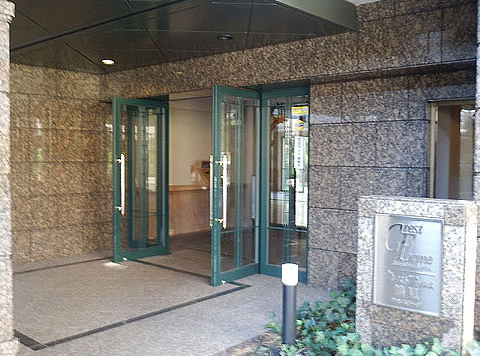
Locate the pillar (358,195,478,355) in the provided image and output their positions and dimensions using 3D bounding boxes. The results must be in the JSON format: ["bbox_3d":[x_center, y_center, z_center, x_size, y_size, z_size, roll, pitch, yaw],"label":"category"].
[{"bbox_3d":[1.405,0.730,4.132,0.853,1.101,0.275,2,3,41],"label":"pillar"}]

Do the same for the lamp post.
[{"bbox_3d":[0.383,0.966,3.971,0.123,0.636,0.123,0,2,0],"label":"lamp post"}]

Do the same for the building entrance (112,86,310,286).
[{"bbox_3d":[-0.612,0.042,6.555,3.190,2.248,0.899,2,3,41],"label":"building entrance"}]

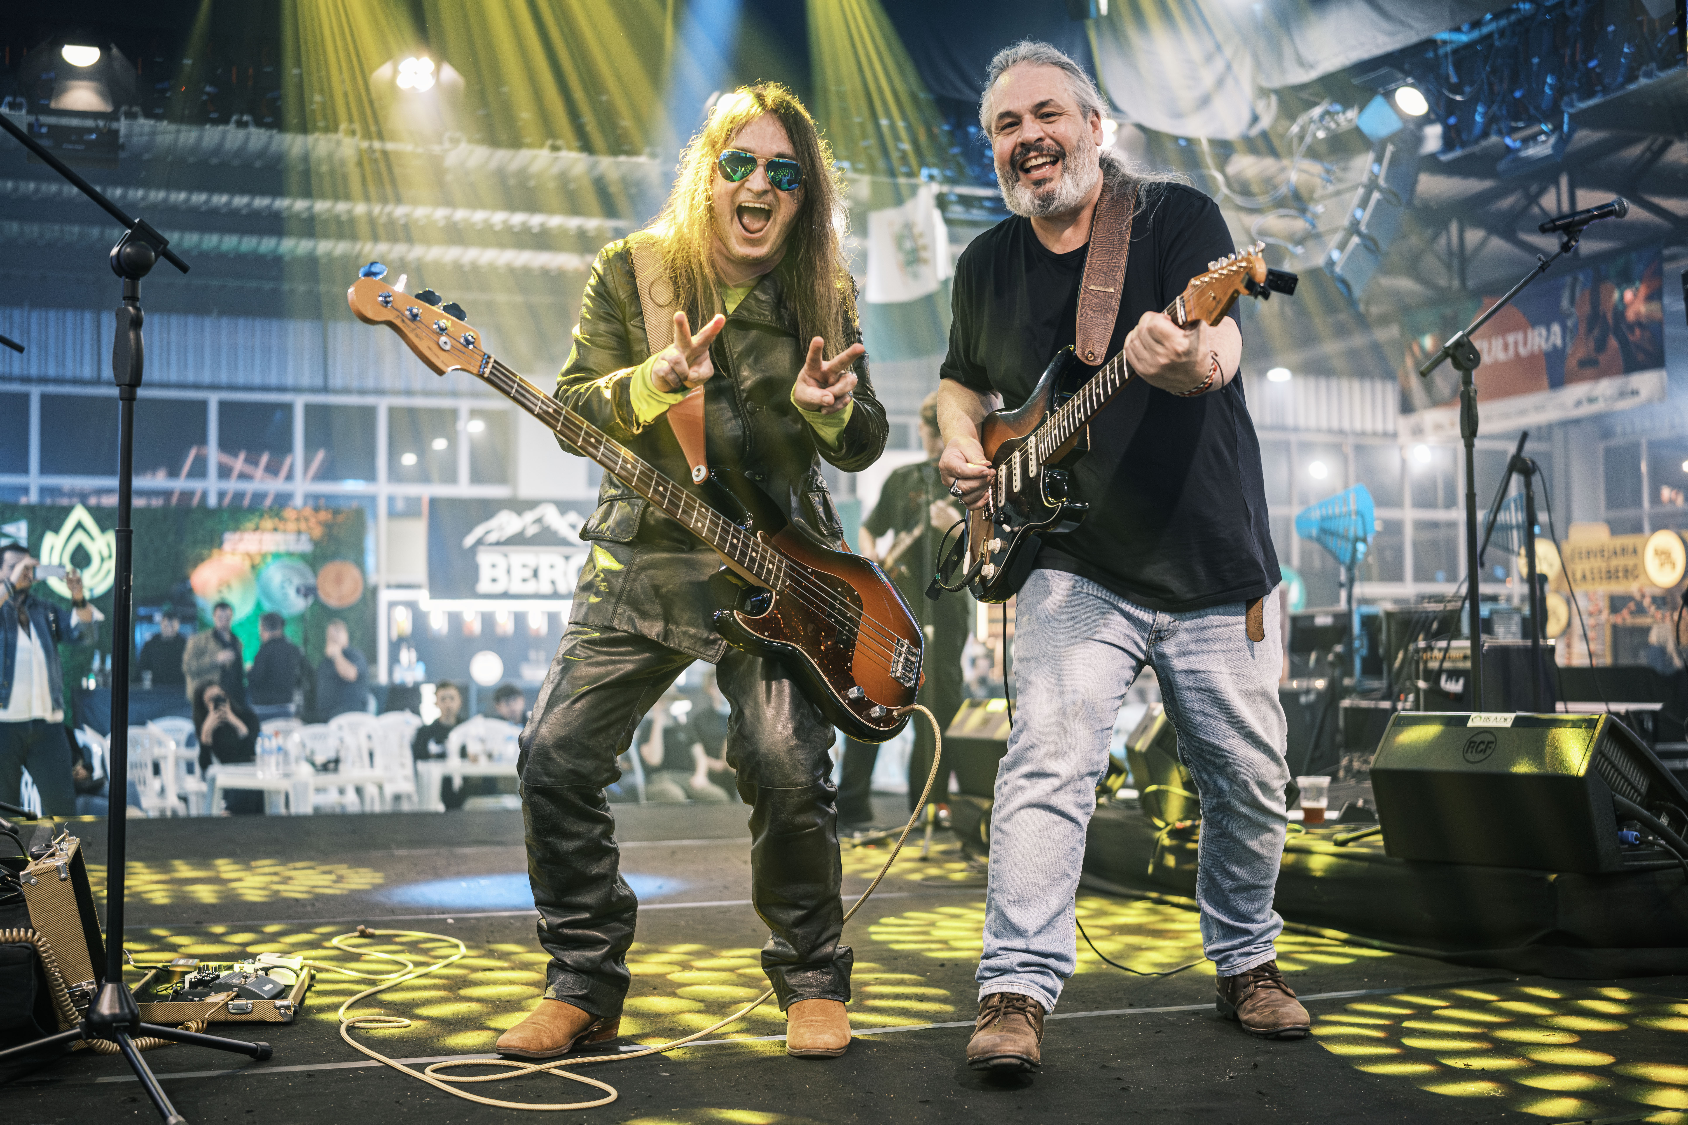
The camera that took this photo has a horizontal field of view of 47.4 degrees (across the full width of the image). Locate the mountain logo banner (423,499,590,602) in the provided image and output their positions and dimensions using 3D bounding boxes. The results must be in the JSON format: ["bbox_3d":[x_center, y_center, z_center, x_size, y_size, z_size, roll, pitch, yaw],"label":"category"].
[{"bbox_3d":[-3.060,-0.140,19.500,2.280,1.060,0.050,1,-4,-16],"label":"mountain logo banner"}]

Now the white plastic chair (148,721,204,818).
[{"bbox_3d":[-5.144,1.632,14.800,0.530,0.850,0.530,2,-4,-30],"label":"white plastic chair"}]

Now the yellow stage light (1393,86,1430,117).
[{"bbox_3d":[2.705,-2.202,9.119,0.190,0.190,0.130,-3,29,45],"label":"yellow stage light"}]

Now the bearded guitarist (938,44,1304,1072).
[{"bbox_3d":[0.479,-0.034,3.352,0.660,1.760,0.620,-1,-3,14],"label":"bearded guitarist"}]

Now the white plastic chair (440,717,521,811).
[{"bbox_3d":[-2.135,1.361,11.576,0.560,0.860,0.560,0,-3,-9],"label":"white plastic chair"}]

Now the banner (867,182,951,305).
[{"bbox_3d":[0.323,-1.604,9.700,0.440,0.610,0.100,1,-3,-15],"label":"banner"}]

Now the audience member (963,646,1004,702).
[{"bbox_3d":[1.681,1.787,23.000,0.500,1.600,0.400,0,-4,0],"label":"audience member"}]

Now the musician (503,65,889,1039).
[{"bbox_3d":[-0.250,0.008,3.330,0.700,1.680,0.600,0,-3,-3],"label":"musician"}]

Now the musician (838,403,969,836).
[{"bbox_3d":[0.250,0.197,7.839,0.620,1.800,0.480,-1,-3,7],"label":"musician"}]

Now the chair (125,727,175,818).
[{"bbox_3d":[-4.796,1.556,13.300,0.540,0.850,0.540,3,-5,-41],"label":"chair"}]

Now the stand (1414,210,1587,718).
[{"bbox_3d":[1.573,-0.070,4.800,0.620,1.540,0.600,-1,-4,6],"label":"stand"}]

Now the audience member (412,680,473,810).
[{"bbox_3d":[-2.595,1.352,12.500,0.500,1.180,0.750,0,-4,-9],"label":"audience member"}]

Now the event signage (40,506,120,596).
[{"bbox_3d":[-6.679,-0.092,16.800,0.680,0.830,0.060,1,-3,-17],"label":"event signage"}]

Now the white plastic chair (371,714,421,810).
[{"bbox_3d":[-3.354,1.566,14.400,0.530,0.860,0.530,-1,-4,14],"label":"white plastic chair"}]

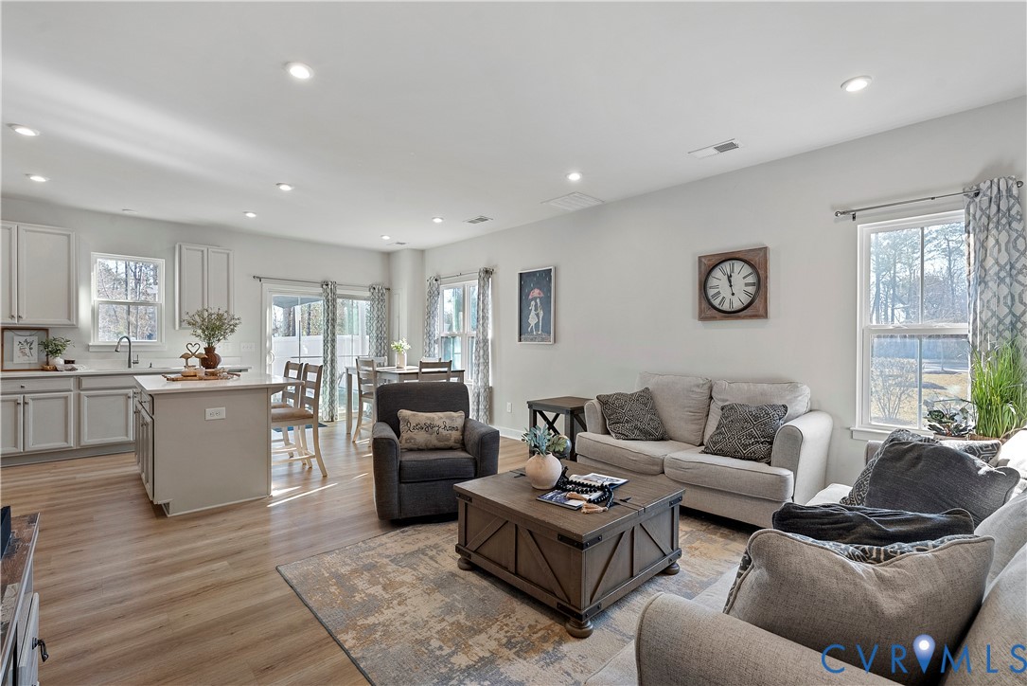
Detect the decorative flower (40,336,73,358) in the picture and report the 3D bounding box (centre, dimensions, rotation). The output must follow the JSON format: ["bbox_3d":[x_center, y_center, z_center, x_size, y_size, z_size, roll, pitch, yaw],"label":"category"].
[{"bbox_3d":[-4.867,0.045,4.860,0.250,0.240,0.240,0,1,-42],"label":"decorative flower"}]

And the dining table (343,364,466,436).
[{"bbox_3d":[-1.458,0.778,5.910,0.870,0.907,1.530,0,0,-43],"label":"dining table"}]

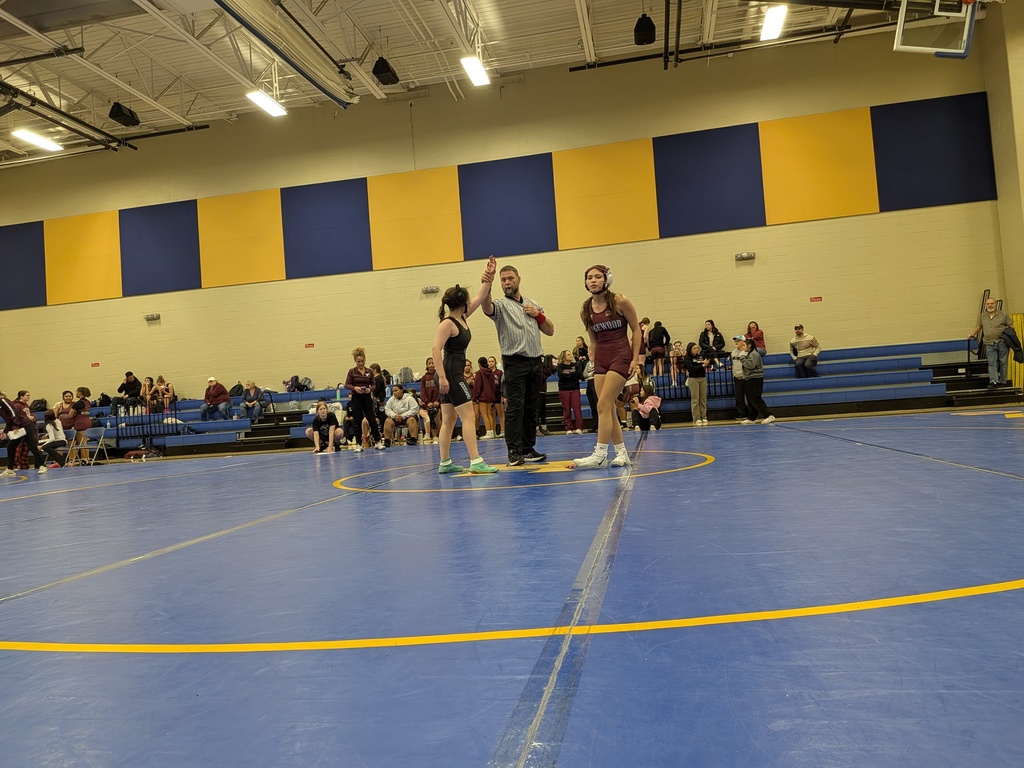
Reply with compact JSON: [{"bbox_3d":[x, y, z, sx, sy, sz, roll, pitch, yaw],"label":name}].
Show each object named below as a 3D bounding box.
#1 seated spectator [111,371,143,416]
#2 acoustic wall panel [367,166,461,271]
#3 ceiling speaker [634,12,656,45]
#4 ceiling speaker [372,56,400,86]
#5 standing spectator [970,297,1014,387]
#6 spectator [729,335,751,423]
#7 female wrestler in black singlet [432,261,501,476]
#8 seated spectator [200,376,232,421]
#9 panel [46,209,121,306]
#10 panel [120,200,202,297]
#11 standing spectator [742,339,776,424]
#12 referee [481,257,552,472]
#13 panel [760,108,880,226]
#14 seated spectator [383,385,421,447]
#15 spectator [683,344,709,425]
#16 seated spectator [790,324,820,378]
[{"bbox_3d":[-10.278,0.273,18.930,0.600,1.175,0.750,-5,-3,27],"label":"seated spectator"},{"bbox_3d":[-2.488,-4.252,18.185,2.430,2.430,0.050,-4,-2,11],"label":"acoustic wall panel"},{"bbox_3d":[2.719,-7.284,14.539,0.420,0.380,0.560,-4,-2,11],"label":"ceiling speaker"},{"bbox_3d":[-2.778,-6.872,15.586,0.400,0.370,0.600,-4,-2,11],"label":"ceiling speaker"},{"bbox_3d":[9.300,-0.788,13.700,0.750,1.760,0.450,-5,-3,27],"label":"standing spectator"},{"bbox_3d":[4.554,-0.117,14.057,0.470,1.692,0.340,-6,-3,37],"label":"spectator"},{"bbox_3d":[-0.364,-0.169,5.947,0.540,1.792,0.430,-5,-2,19],"label":"female wrestler in black singlet"},{"bbox_3d":[-7.412,0.377,17.824,0.650,1.069,0.750,-4,-2,12],"label":"seated spectator"},{"bbox_3d":[-12.060,-3.531,20.009,2.420,2.440,0.050,-4,-2,11],"label":"panel"},{"bbox_3d":[-9.669,-3.713,19.560,2.420,2.440,0.050,-4,-2,11],"label":"panel"},{"bbox_3d":[4.487,-0.046,12.950,0.550,1.517,0.450,-4,-2,9],"label":"standing spectator"},{"bbox_3d":[0.056,-0.186,6.600,0.660,1.804,0.500,-4,-2,-1],"label":"referee"},{"bbox_3d":[7.072,-4.988,16.422,2.420,2.440,0.050,-4,-2,11],"label":"panel"},{"bbox_3d":[-2.103,0.578,13.626,0.660,1.170,0.780,-4,-2,-3],"label":"seated spectator"},{"bbox_3d":[3.492,-0.001,13.440,0.450,1.567,0.350,-2,-3,-34],"label":"spectator"},{"bbox_3d":[6.306,-0.698,15.254,0.600,1.127,0.750,-5,-2,14],"label":"seated spectator"}]

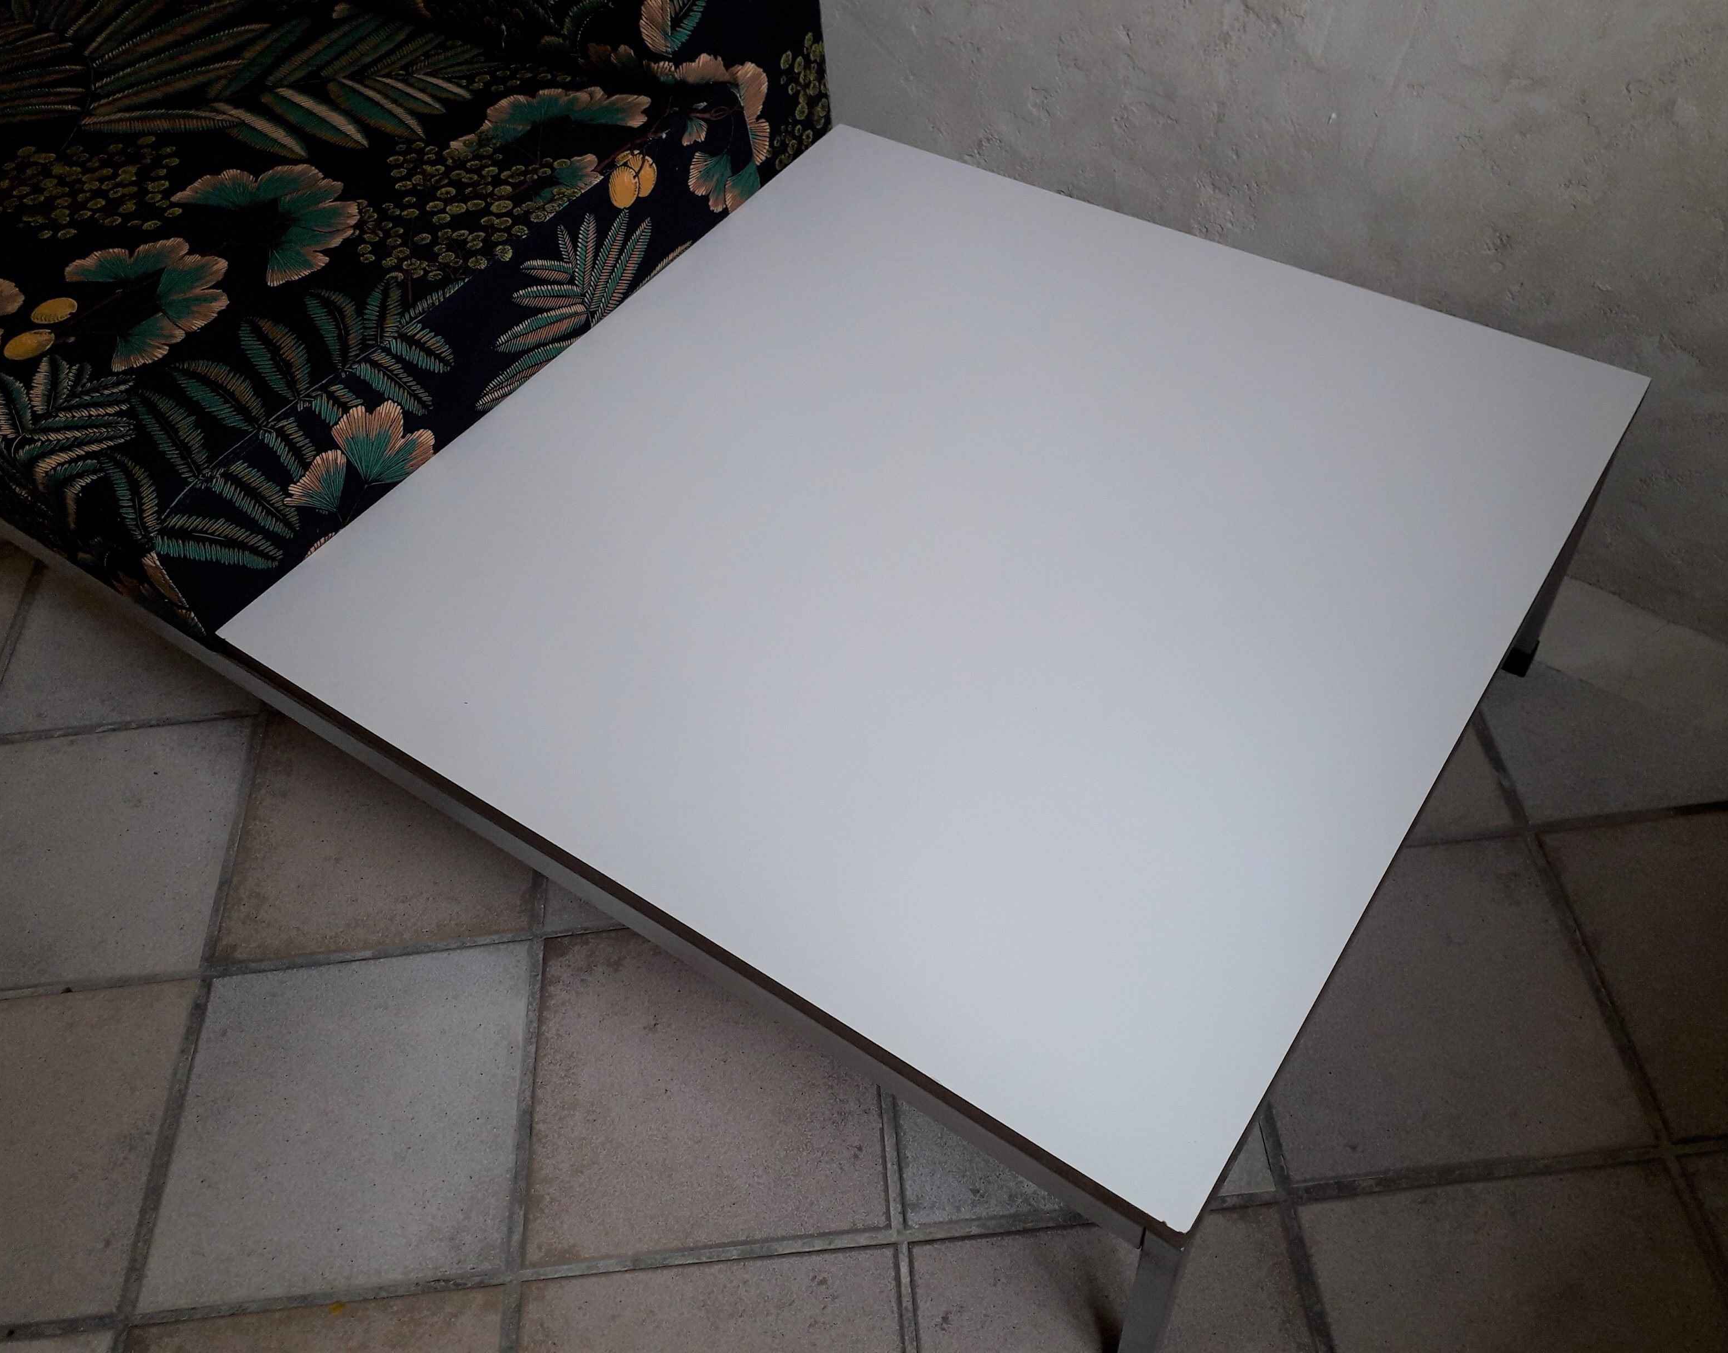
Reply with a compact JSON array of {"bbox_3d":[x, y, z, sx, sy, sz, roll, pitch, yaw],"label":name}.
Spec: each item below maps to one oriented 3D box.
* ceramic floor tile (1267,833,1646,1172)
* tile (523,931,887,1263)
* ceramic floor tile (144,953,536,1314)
[{"bbox_3d":[0.480,0.283,1.228,0.298,0.010,0.296,-6,51,0],"label":"ceramic floor tile"},{"bbox_3d":[-0.137,0.347,1.229,0.298,0.010,0.296,-6,51,0],"label":"tile"},{"bbox_3d":[-0.448,0.383,1.227,0.298,0.010,0.296,-6,51,0],"label":"ceramic floor tile"}]

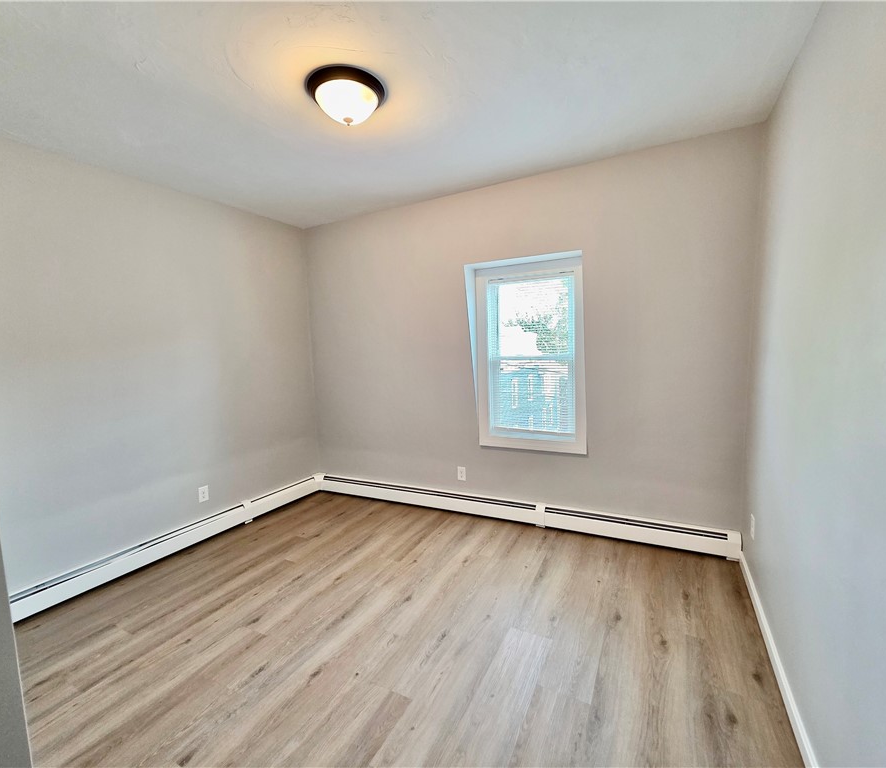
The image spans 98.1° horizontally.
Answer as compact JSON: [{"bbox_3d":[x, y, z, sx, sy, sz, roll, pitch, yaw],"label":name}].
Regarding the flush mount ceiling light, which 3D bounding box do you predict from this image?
[{"bbox_3d":[-0.417,-1.203,1.689,0.330,0.133,0.330,-2,6,0],"label":"flush mount ceiling light"}]

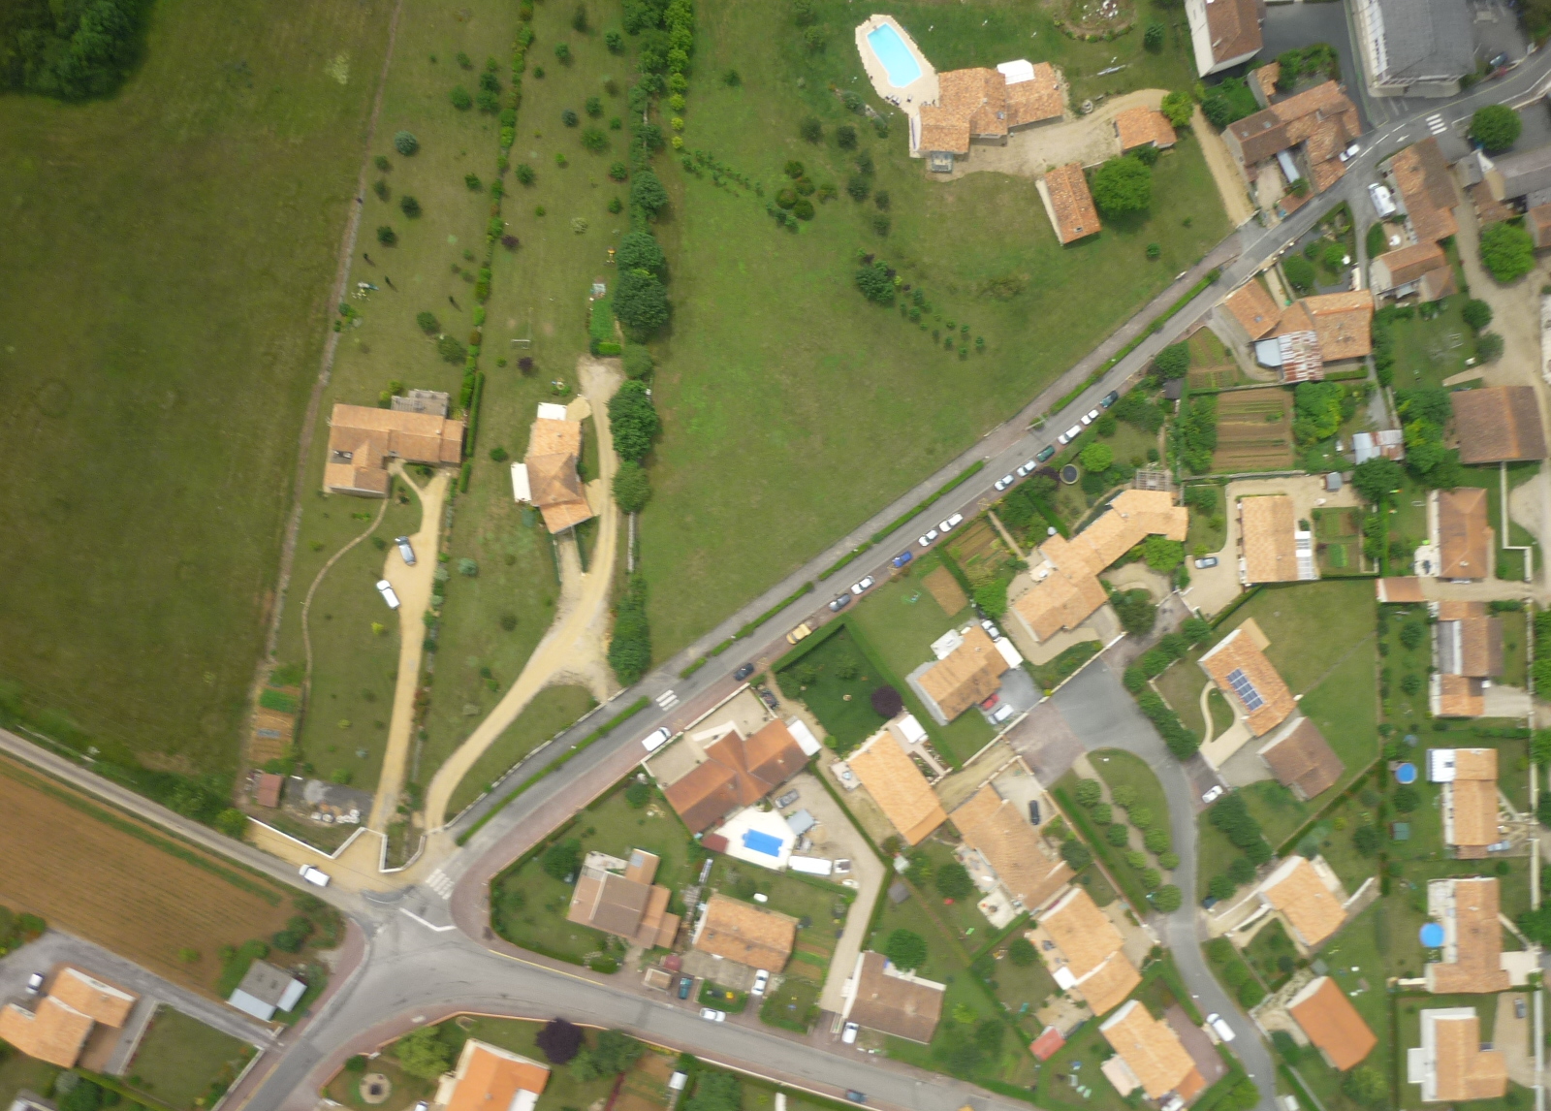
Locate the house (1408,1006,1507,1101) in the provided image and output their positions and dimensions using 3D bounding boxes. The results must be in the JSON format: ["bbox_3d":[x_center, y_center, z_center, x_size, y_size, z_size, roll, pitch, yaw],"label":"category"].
[{"bbox_3d":[123.680,90.920,267.680,16.750,4.500,16.290,1,86,-7],"label":"house"}]

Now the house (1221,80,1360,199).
[{"bbox_3d":[98.100,-76.020,274.370,25.970,5.500,18.170,-27,90,-8],"label":"house"}]

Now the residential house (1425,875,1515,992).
[{"bbox_3d":[126.480,69.240,269.360,14.850,4.500,20.310,-1,87,-7],"label":"residential house"}]

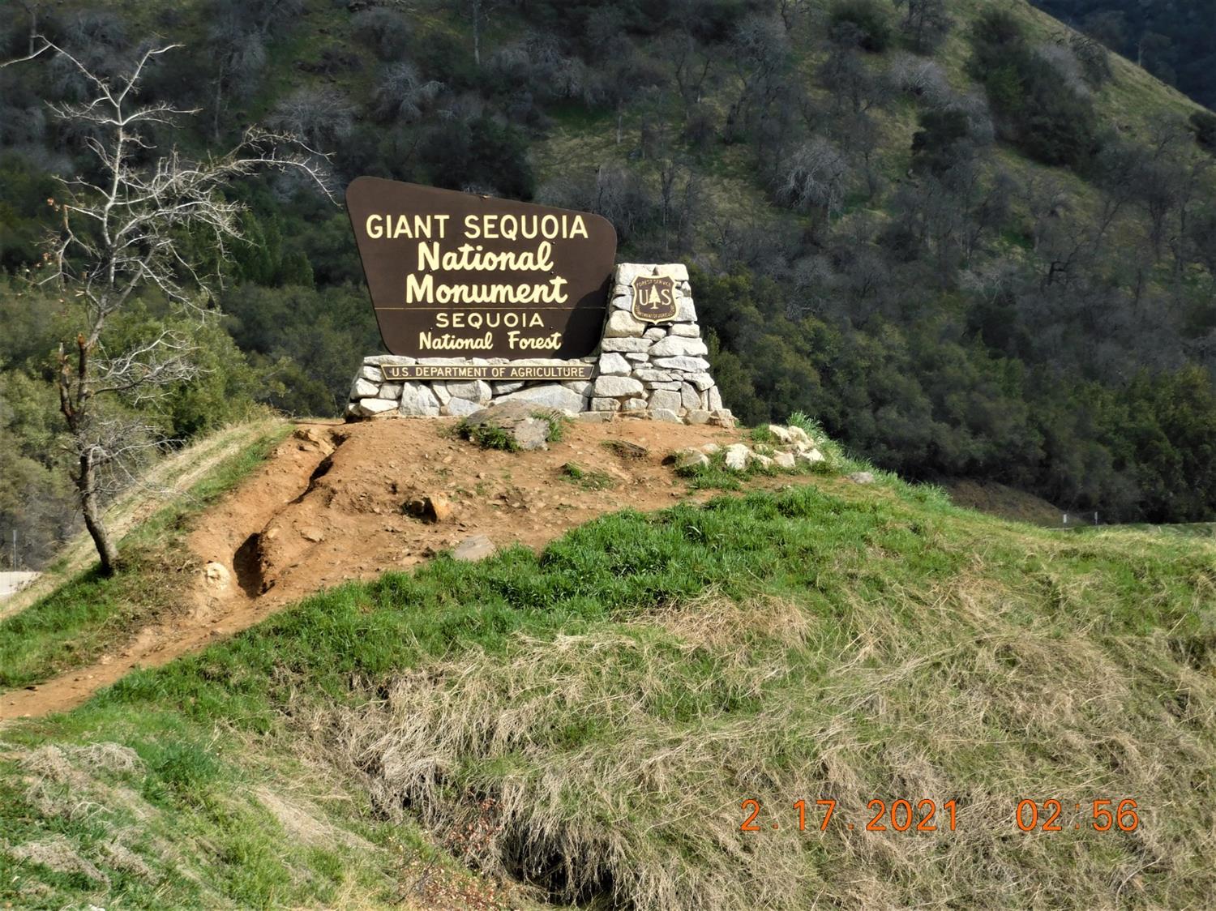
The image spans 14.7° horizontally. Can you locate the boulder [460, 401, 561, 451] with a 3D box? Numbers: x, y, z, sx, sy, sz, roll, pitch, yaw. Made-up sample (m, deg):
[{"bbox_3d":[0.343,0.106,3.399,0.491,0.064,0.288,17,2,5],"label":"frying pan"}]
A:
[{"bbox_3d":[-0.968,-0.283,46.800,1.000,0.420,0.700,0,-1,0],"label":"boulder"}]

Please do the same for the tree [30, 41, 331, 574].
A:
[{"bbox_3d":[-4.197,-1.455,46.200,2.950,5.200,2.600,0,-1,0],"label":"tree"}]

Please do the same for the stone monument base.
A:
[{"bbox_3d":[-0.710,-1.134,48.200,3.880,1.640,0.950,0,-1,-8],"label":"stone monument base"}]

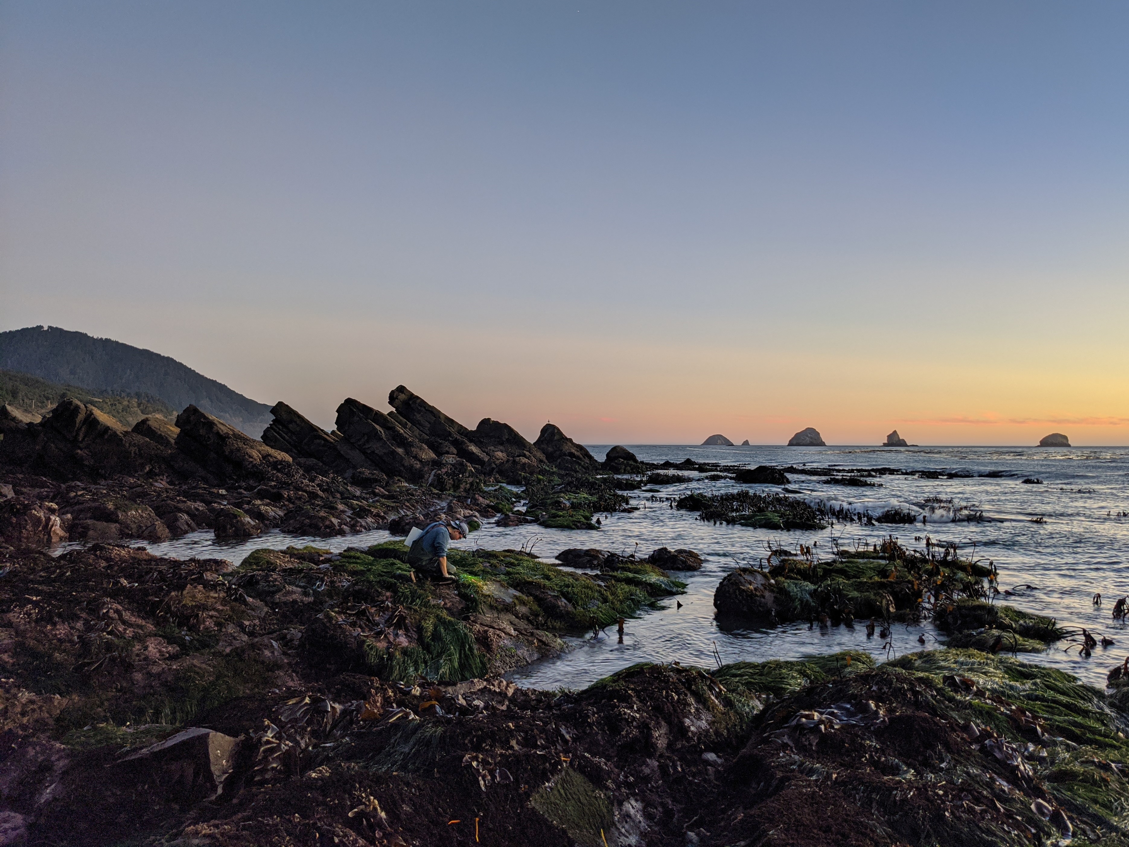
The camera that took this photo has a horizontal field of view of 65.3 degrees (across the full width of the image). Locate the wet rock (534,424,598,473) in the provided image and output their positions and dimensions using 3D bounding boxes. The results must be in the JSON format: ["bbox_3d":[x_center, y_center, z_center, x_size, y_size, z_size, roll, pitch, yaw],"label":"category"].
[{"bbox_3d":[0.124,1.770,62.000,4.533,3.408,4.000,0,-1,0],"label":"wet rock"}]

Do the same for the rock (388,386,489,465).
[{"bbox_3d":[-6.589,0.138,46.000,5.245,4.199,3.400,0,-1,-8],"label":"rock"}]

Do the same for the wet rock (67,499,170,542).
[{"bbox_3d":[-9.781,2.126,19.300,2.017,0.928,1.600,1,-2,-27],"label":"wet rock"}]

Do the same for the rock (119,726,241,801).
[{"bbox_3d":[-1.878,1.662,4.300,0.549,0.359,0.400,1,-2,-23],"label":"rock"}]

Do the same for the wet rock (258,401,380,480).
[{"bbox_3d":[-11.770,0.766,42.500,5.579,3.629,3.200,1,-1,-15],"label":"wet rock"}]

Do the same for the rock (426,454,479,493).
[{"bbox_3d":[-4.505,1.998,35.000,2.017,1.546,1.700,0,-1,-7],"label":"rock"}]

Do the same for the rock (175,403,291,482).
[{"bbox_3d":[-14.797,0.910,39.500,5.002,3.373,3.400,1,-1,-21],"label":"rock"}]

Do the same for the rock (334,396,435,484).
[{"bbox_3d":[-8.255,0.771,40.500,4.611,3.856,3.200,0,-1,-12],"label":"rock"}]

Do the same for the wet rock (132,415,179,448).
[{"bbox_3d":[-23.062,0.651,50.000,2.820,2.209,3.000,1,-2,-25],"label":"wet rock"}]

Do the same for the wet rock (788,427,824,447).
[{"bbox_3d":[548.878,30.048,2000.000,83.066,43.189,75.000,0,-1,15],"label":"wet rock"}]

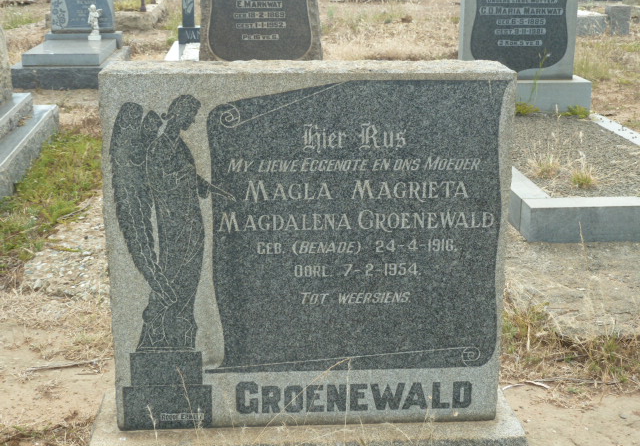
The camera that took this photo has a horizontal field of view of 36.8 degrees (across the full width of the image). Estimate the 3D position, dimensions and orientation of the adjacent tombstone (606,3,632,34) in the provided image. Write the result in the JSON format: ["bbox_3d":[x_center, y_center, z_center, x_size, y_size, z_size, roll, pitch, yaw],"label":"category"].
[{"bbox_3d":[3.638,-2.471,11.695,0.235,0.330,0.200,-1,16,-5],"label":"adjacent tombstone"}]

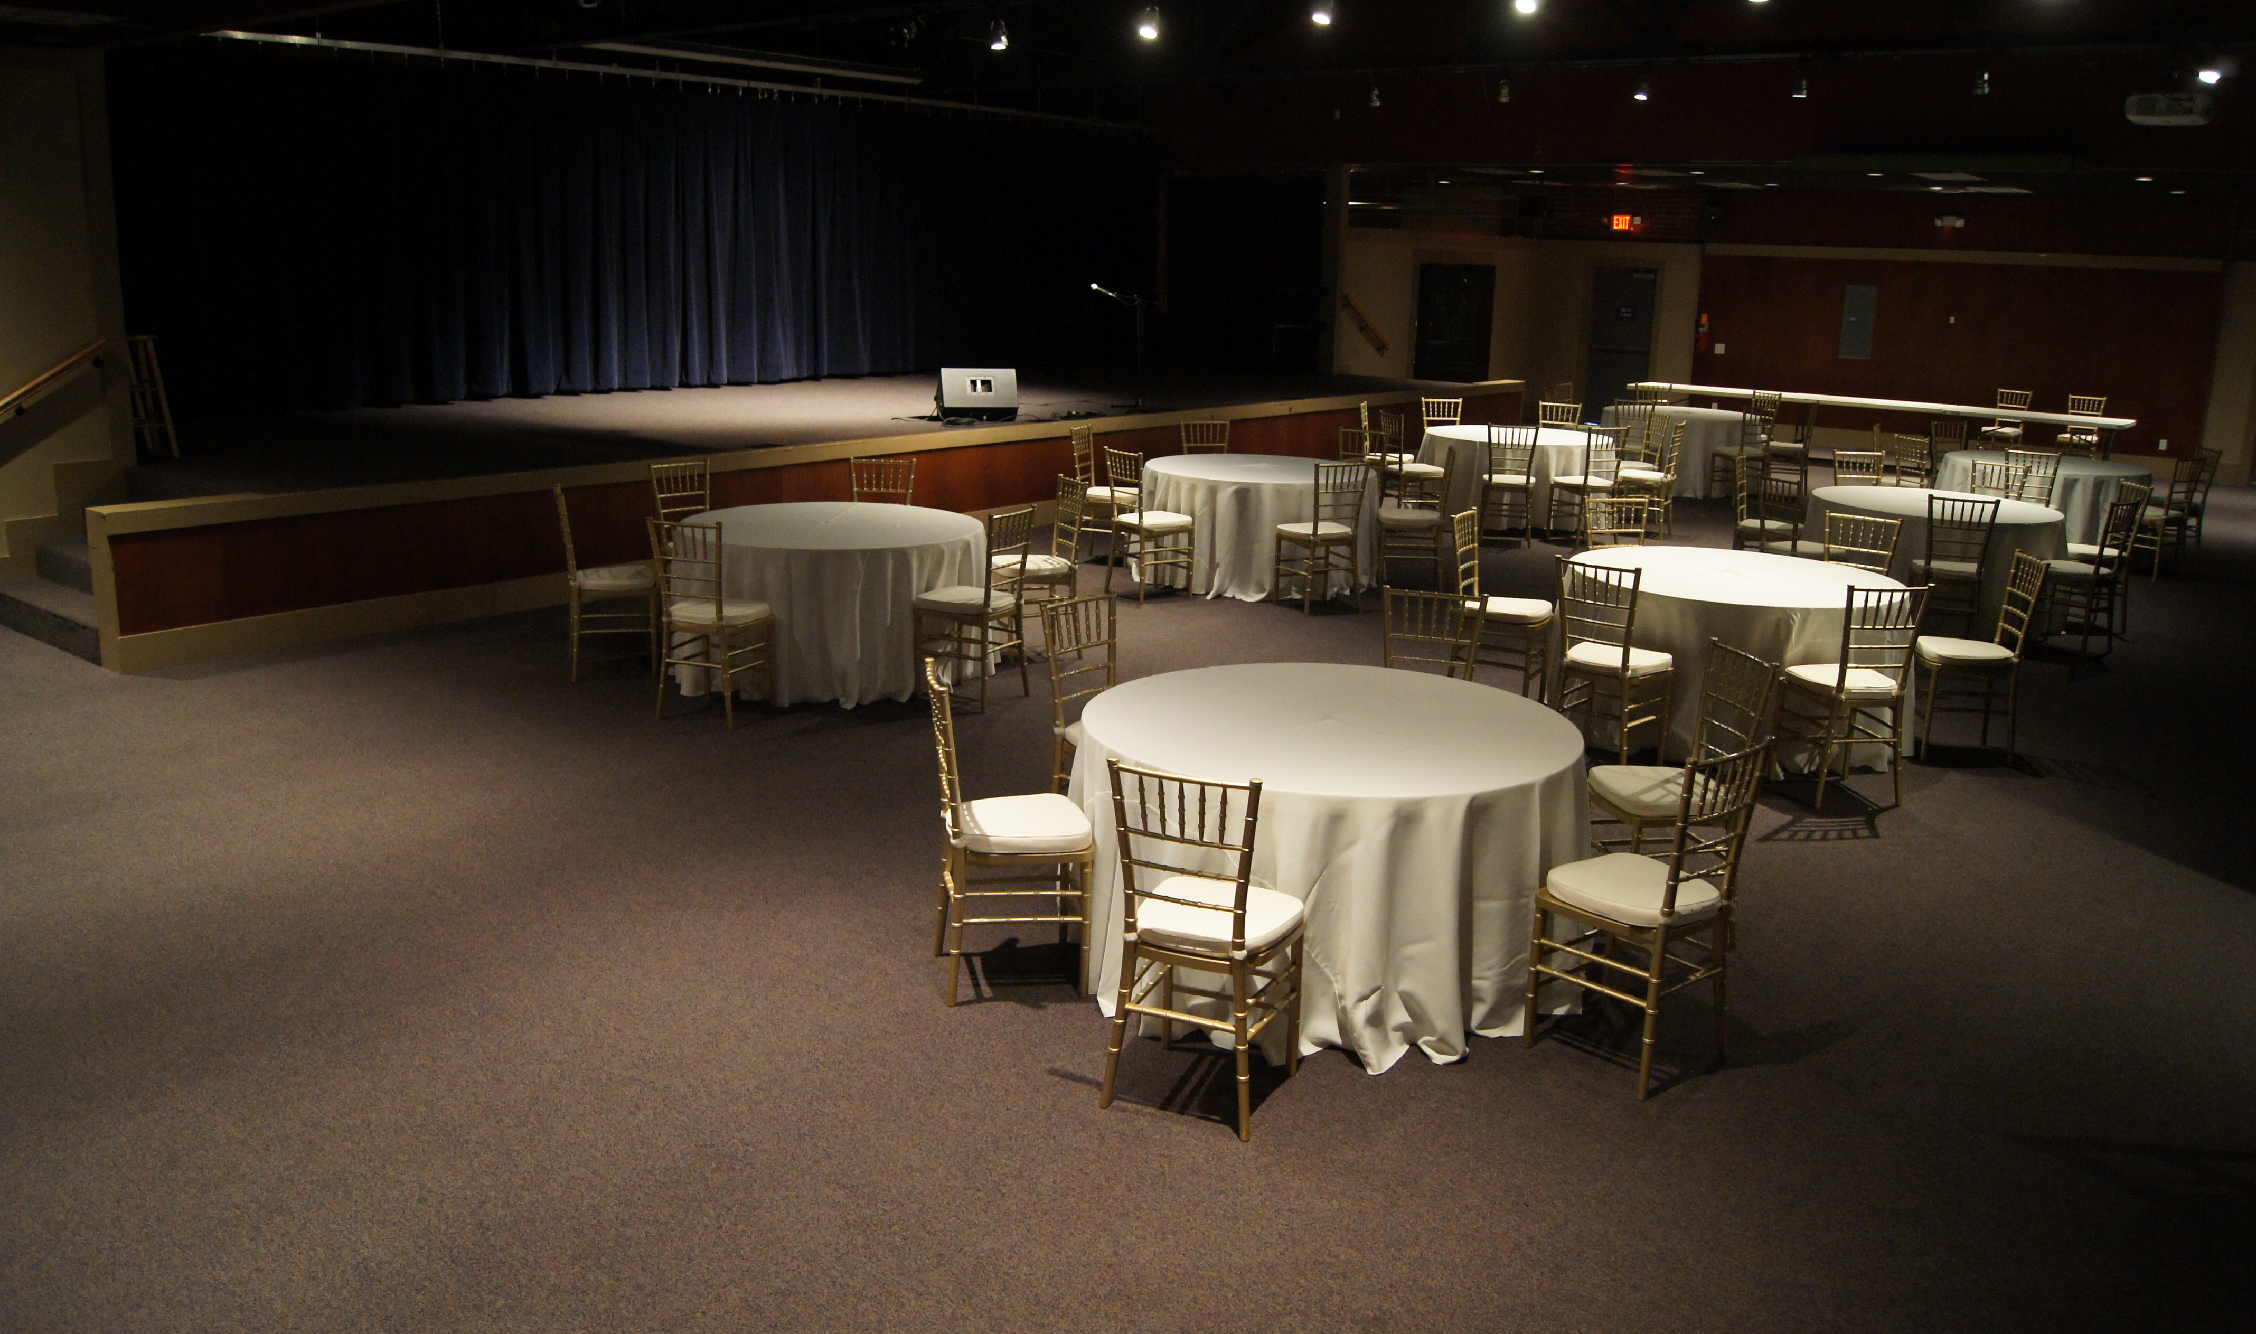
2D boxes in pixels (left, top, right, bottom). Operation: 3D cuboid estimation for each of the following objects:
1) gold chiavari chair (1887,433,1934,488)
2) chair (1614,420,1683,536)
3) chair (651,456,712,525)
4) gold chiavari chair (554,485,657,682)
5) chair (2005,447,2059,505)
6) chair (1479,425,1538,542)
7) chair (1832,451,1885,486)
[{"bbox_3d":[6.155,-1.292,12.988,0.450,0.935,0.405,0,14,-8],"label":"gold chiavari chair"},{"bbox_3d":[4.257,-1.534,13.795,0.440,0.931,0.400,9,15,28],"label":"chair"},{"bbox_3d":[-2.303,-0.624,9.226,0.440,0.931,0.400,14,18,40],"label":"chair"},{"bbox_3d":[-2.581,-0.435,8.412,0.450,0.935,0.405,-2,14,-16],"label":"gold chiavari chair"},{"bbox_3d":[6.622,-1.125,12.419,0.400,0.931,0.440,12,17,36],"label":"chair"},{"bbox_3d":[2.997,-1.446,13.328,0.410,0.930,0.435,4,14,9],"label":"chair"},{"bbox_3d":[5.088,-0.989,11.665,0.400,0.931,0.440,1,14,-5],"label":"chair"}]

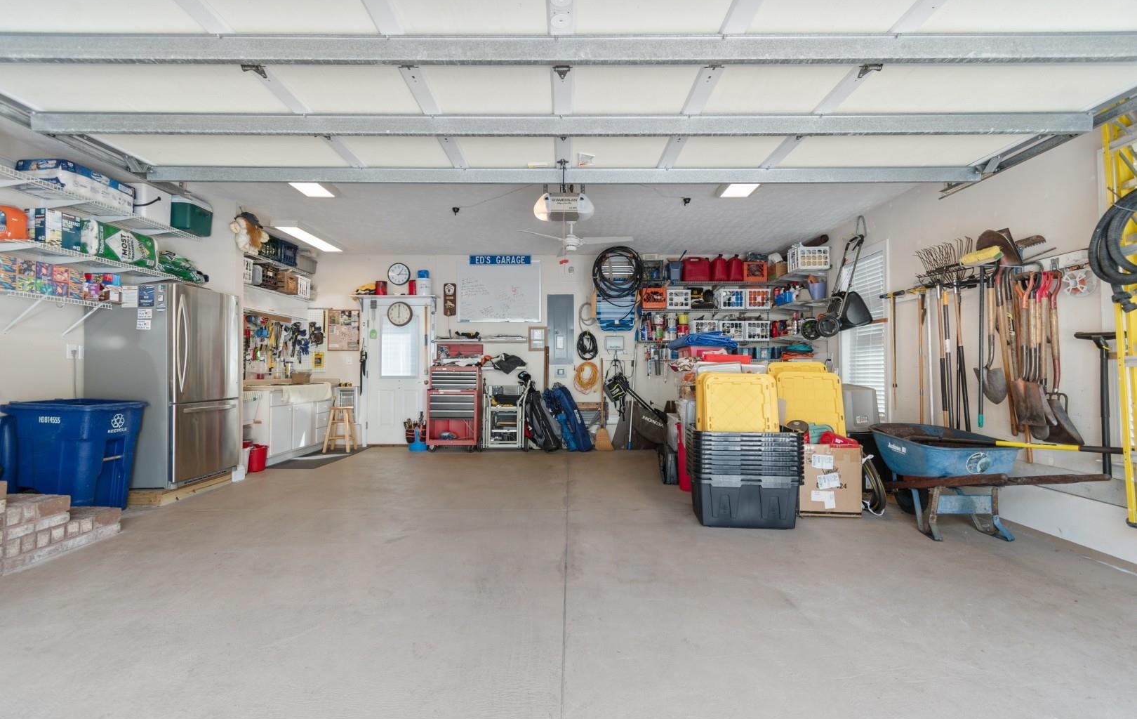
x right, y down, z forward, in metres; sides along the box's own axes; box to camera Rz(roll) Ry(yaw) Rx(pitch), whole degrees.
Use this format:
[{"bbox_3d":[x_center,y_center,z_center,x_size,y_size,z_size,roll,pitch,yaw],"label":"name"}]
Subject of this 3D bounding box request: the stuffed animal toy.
[{"bbox_3d":[-3.388,-1.327,5.027,0.270,0.450,0.400,-1,-1,30],"label":"stuffed animal toy"}]

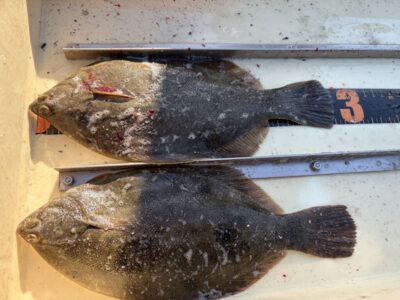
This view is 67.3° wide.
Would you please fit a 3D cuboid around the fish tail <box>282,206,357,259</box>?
[{"bbox_3d":[0.110,0.075,0.275,0.070,0.014,0.048,0,77,-8],"label":"fish tail"}]

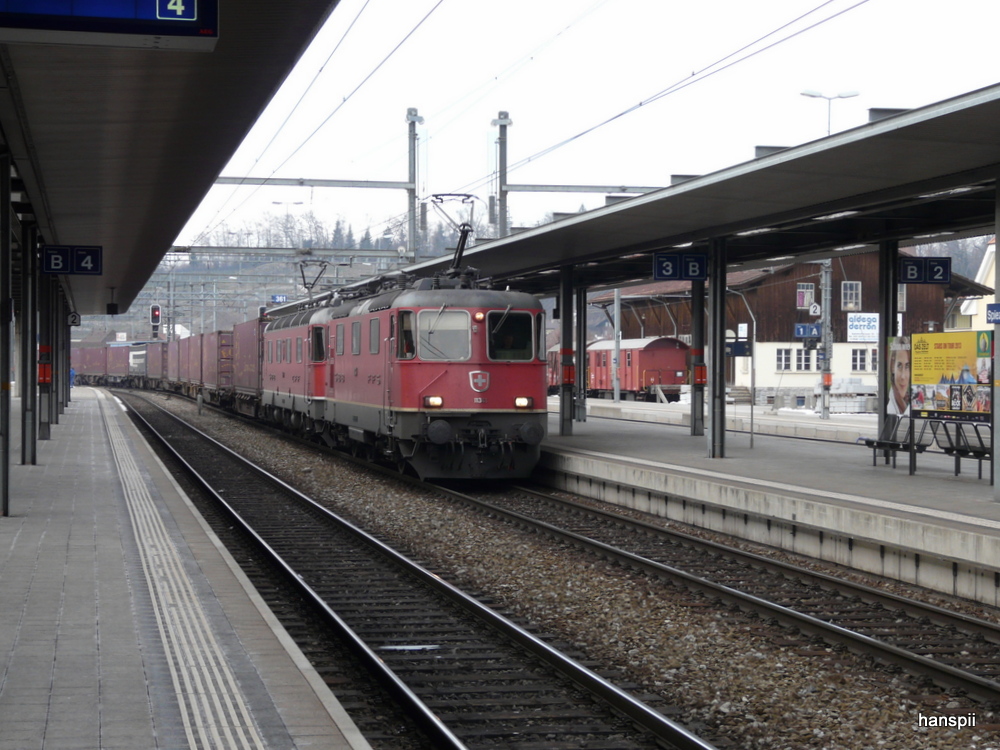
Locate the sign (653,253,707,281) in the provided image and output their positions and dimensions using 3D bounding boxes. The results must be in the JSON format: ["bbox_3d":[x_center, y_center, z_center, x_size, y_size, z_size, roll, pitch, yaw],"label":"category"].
[{"bbox_3d":[3.252,-1.960,36.050,1.000,0.500,0.100,0,0,-12],"label":"sign"}]

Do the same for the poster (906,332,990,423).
[{"bbox_3d":[6.540,0.025,29.050,0.080,1.290,2.730,0,0,-12],"label":"poster"}]

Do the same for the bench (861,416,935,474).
[{"bbox_3d":[6.329,1.100,31.647,0.540,0.820,2.050,0,0,-12],"label":"bench"}]

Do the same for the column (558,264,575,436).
[{"bbox_3d":[1.550,-0.573,46.736,0.245,3.980,0.245,0,0,-12],"label":"column"}]

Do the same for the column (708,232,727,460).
[{"bbox_3d":[3.934,-0.488,36.136,0.250,3.980,0.250,0,0,-12],"label":"column"}]

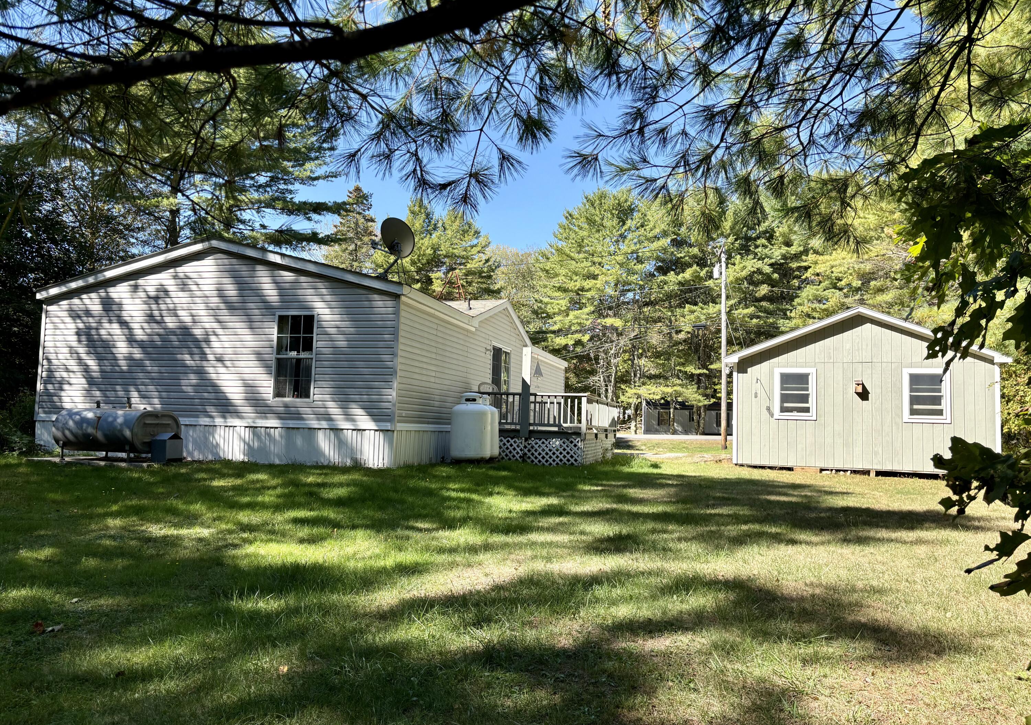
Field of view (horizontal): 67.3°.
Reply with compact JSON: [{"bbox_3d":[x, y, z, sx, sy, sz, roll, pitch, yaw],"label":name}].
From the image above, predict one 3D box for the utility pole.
[{"bbox_3d":[10.574,-0.910,39.362,0.280,10.722,0.280,1,-5,0],"label":"utility pole"}]

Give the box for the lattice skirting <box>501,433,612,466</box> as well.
[{"bbox_3d":[0.824,2.088,19.006,2.559,0.615,5.492,0,-5,14],"label":"lattice skirting"}]

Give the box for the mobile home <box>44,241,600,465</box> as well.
[{"bbox_3d":[-3.674,0.434,21.422,7.497,3.990,15.679,0,-5,14],"label":"mobile home"}]

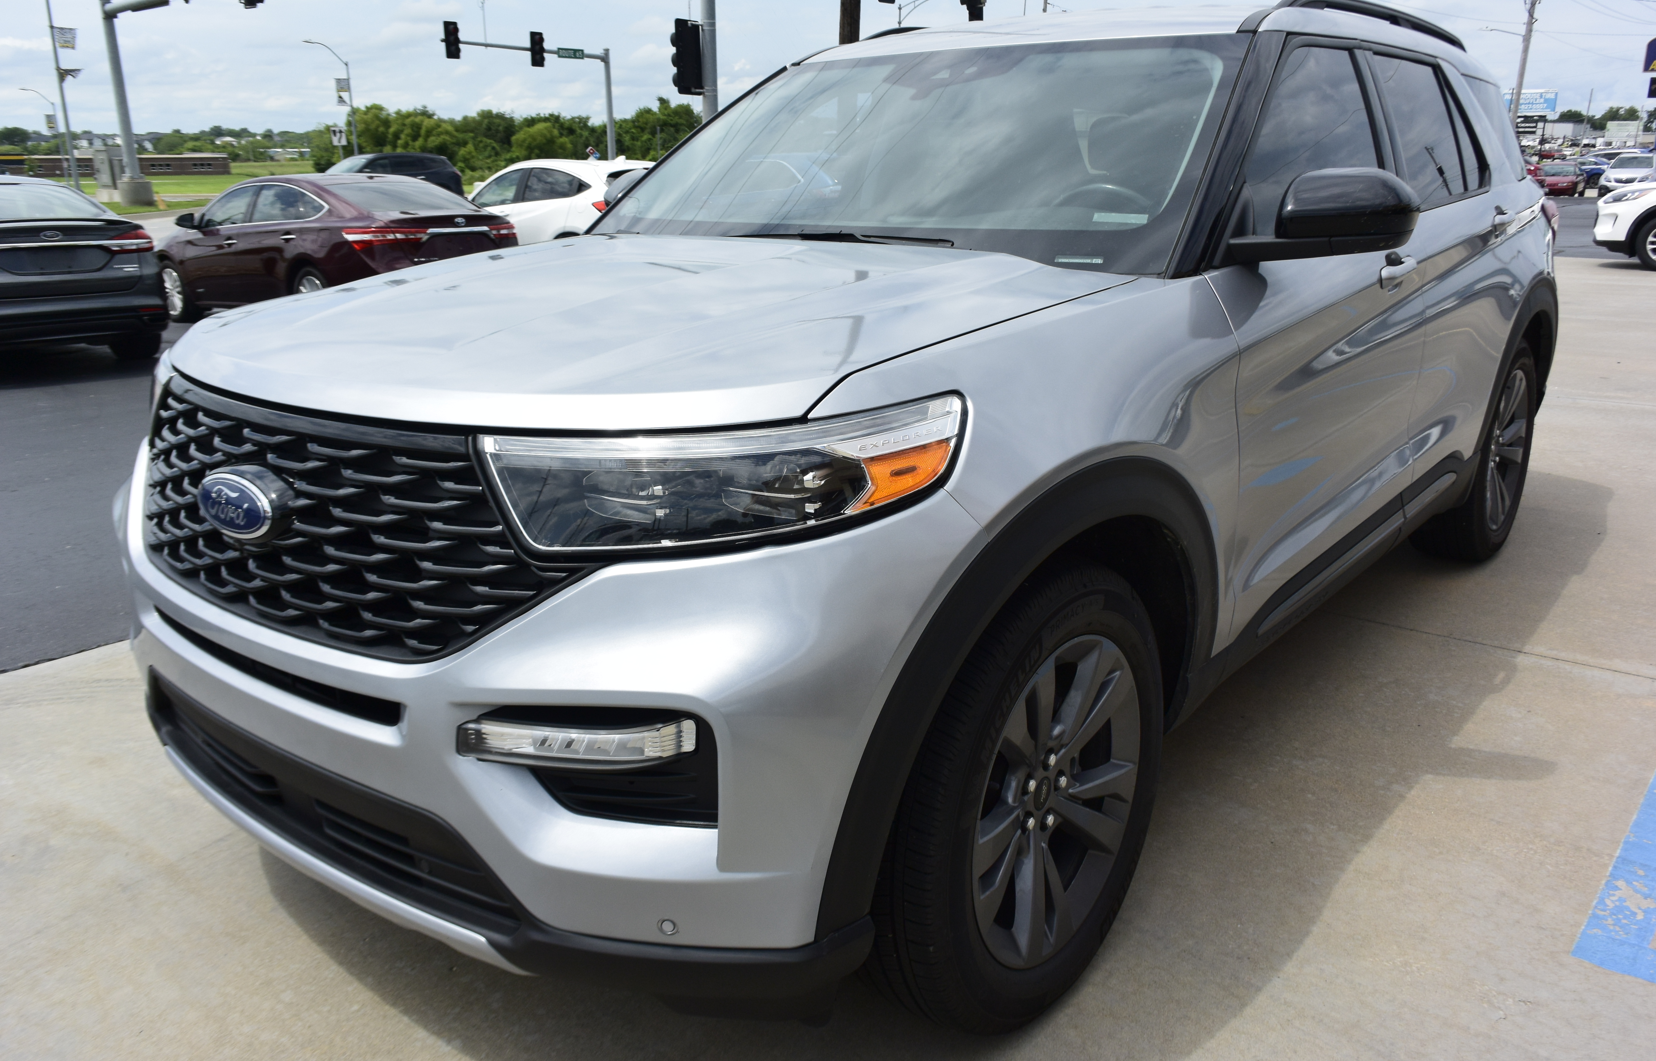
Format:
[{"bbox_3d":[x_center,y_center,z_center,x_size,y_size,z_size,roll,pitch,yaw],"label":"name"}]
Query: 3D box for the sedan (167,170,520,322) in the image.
[{"bbox_3d":[-5.150,-2.830,12.540,4.950,1.460,1.840,13,21,37],"label":"sedan"}]

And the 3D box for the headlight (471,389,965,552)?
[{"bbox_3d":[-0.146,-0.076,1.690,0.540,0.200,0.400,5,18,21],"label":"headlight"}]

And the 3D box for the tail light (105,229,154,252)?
[{"bbox_3d":[-5.330,-2.213,9.500,0.460,0.175,0.280,-15,23,-41],"label":"tail light"}]

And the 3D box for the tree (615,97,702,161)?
[{"bbox_3d":[-12.422,-28.110,90.731,7.000,6.200,6.000,0,17,0],"label":"tree"}]

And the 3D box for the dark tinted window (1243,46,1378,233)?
[{"bbox_3d":[0.996,-0.825,2.591,0.060,0.410,0.850,-10,7,42],"label":"dark tinted window"}]

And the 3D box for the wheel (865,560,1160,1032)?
[{"bbox_3d":[0.298,0.414,2.054,0.260,0.775,0.780,12,21,38],"label":"wheel"}]

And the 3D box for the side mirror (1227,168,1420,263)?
[{"bbox_3d":[0.875,-0.557,2.179,0.250,0.170,0.220,13,21,37],"label":"side mirror"}]

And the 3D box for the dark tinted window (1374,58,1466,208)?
[{"bbox_3d":[1.569,-1.040,3.261,0.060,0.390,0.650,-10,7,42],"label":"dark tinted window"}]

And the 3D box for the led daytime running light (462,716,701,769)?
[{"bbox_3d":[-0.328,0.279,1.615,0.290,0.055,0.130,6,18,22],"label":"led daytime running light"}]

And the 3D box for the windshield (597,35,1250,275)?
[{"bbox_3d":[0.158,-0.879,2.866,1.570,0.130,0.870,13,58,37],"label":"windshield"}]

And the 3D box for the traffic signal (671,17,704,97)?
[{"bbox_3d":[-2.610,-8.825,23.200,0.450,1.310,0.600,16,23,43],"label":"traffic signal"}]

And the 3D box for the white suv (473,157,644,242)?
[{"bbox_3d":[-3.720,-4.400,17.420,4.300,1.600,1.770,14,22,40],"label":"white suv"}]

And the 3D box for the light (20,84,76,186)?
[{"bbox_3d":[-66.397,-33.267,105.000,3.100,8.000,0.500,0,17,0],"label":"light"}]

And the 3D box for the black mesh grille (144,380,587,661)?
[{"bbox_3d":[-0.813,-0.037,1.878,1.140,0.330,0.210,13,21,37],"label":"black mesh grille"}]

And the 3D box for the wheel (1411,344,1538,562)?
[{"bbox_3d":[2.224,-0.293,4.277,0.260,0.775,0.780,12,21,38],"label":"wheel"}]

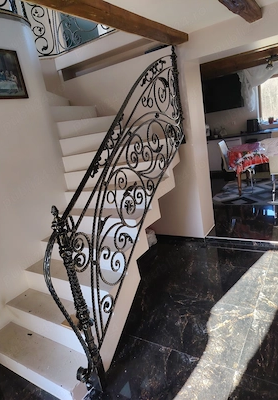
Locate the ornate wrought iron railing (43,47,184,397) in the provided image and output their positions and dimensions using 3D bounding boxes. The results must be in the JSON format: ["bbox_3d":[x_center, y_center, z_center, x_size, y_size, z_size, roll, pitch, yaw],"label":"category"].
[{"bbox_3d":[0.015,-0.170,2.156,0.150,2.210,2.070,0,17,31],"label":"ornate wrought iron railing"}]

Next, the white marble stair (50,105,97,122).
[{"bbox_3d":[-0.868,-1.024,3.379,0.300,0.170,1.000,-4,16,19],"label":"white marble stair"}]

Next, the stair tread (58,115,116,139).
[{"bbox_3d":[-0.649,-0.857,3.290,0.290,0.170,1.050,0,18,32],"label":"stair tread"}]

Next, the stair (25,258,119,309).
[{"bbox_3d":[-0.523,0.656,2.233,0.950,0.170,0.250,1,18,34],"label":"stair"}]

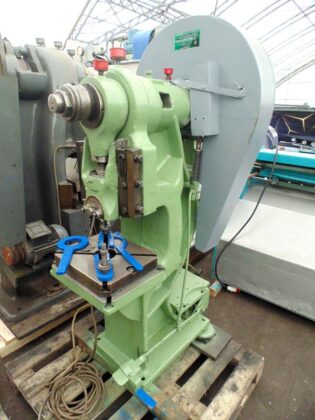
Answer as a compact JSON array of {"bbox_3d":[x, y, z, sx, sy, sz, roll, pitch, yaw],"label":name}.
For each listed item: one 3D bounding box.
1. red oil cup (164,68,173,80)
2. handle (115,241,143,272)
[{"bbox_3d":[0.063,-0.758,1.493,0.046,0.058,0.046,-1,20,0],"label":"red oil cup"},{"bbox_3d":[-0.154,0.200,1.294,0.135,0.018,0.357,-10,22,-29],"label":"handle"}]

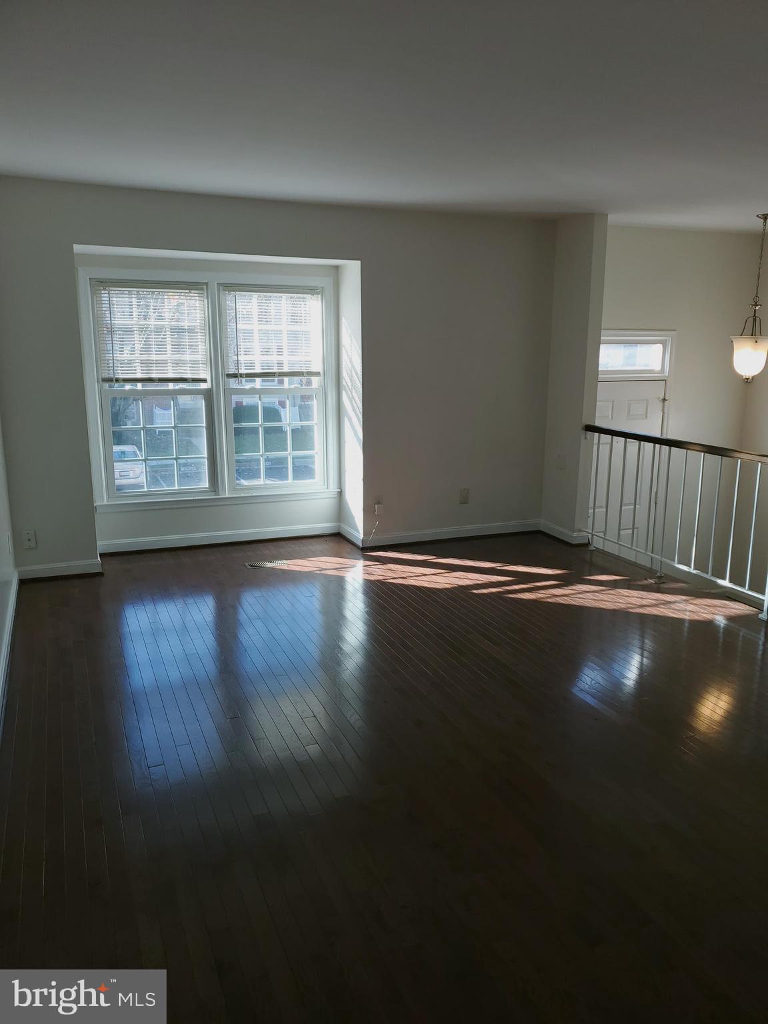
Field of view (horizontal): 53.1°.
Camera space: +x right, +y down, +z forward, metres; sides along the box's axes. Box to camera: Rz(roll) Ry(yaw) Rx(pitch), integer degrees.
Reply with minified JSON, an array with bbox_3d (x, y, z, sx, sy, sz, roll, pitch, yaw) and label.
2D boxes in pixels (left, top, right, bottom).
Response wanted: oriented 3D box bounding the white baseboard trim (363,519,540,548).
[{"bbox_3d":[0.553,0.173,6.054,1.570,0.090,0.020,-4,13,-21],"label":"white baseboard trim"}]

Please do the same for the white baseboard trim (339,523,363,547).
[{"bbox_3d":[-0.260,0.177,6.000,0.020,0.090,0.527,-4,13,-21],"label":"white baseboard trim"}]

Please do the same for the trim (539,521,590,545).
[{"bbox_3d":[1.431,0.159,6.159,0.148,0.090,0.477,-4,13,-21],"label":"trim"}]

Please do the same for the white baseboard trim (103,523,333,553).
[{"bbox_3d":[-1.217,0.192,5.890,1.837,0.090,0.020,-4,13,-21],"label":"white baseboard trim"}]

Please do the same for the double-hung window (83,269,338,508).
[{"bbox_3d":[-1.217,-0.889,5.662,1.709,1.574,0.100,-4,13,-21],"label":"double-hung window"}]

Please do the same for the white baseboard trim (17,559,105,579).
[{"bbox_3d":[-2.103,0.376,5.008,0.496,0.090,0.020,-4,13,-21],"label":"white baseboard trim"}]

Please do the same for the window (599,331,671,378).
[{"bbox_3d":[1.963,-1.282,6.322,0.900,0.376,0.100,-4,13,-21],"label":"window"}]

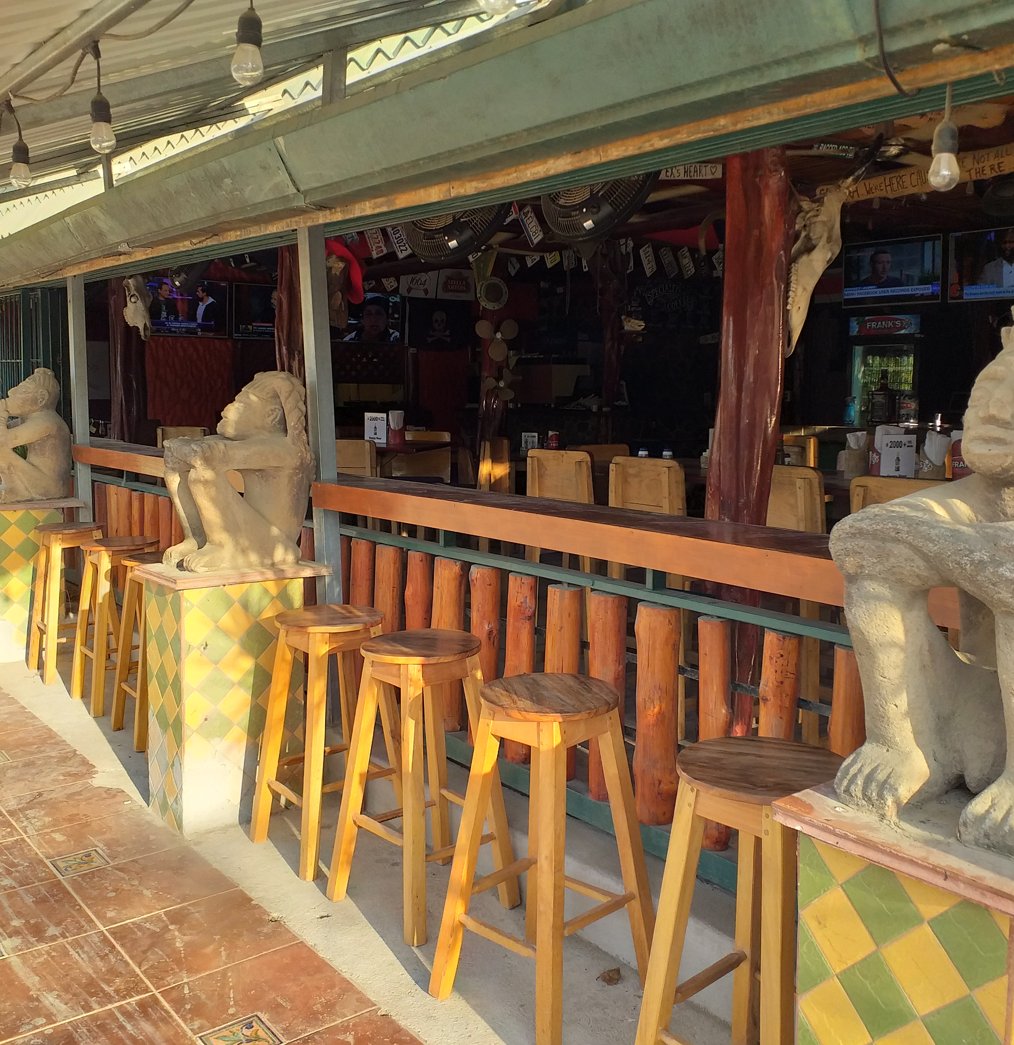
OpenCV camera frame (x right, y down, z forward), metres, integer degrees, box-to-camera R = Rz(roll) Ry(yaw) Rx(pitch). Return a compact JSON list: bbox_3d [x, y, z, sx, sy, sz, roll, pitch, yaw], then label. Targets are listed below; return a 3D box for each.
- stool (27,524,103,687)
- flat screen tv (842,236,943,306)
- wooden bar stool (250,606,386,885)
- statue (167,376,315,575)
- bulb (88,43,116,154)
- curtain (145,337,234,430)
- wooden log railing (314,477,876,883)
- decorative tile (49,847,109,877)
[{"bbox_3d":[-2.354,0.422,5.692,0.410,0.803,0.410,-4,8,-39],"label":"stool"},{"bbox_3d":[3.292,-2.135,8.937,0.070,0.552,0.921,-6,9,-39],"label":"flat screen tv"},{"bbox_3d":[-0.585,0.702,3.529,0.410,0.803,0.410,-4,8,-39],"label":"wooden bar stool"},{"bbox_3d":[-0.976,-0.194,3.848,0.530,0.720,0.320,-4,8,-39],"label":"statue"},{"bbox_3d":[-0.776,-0.812,2.000,0.048,0.214,0.048,-6,9,-39],"label":"bulb"},{"bbox_3d":[-2.912,-1.231,9.687,0.827,0.968,0.050,-6,9,-39],"label":"curtain"},{"bbox_3d":[0.205,0.415,2.934,0.283,0.887,2.484,-6,9,-39],"label":"wooden log railing"},{"bbox_3d":[-1.257,1.007,3.085,0.140,0.010,0.140,-3,8,-39],"label":"decorative tile"}]

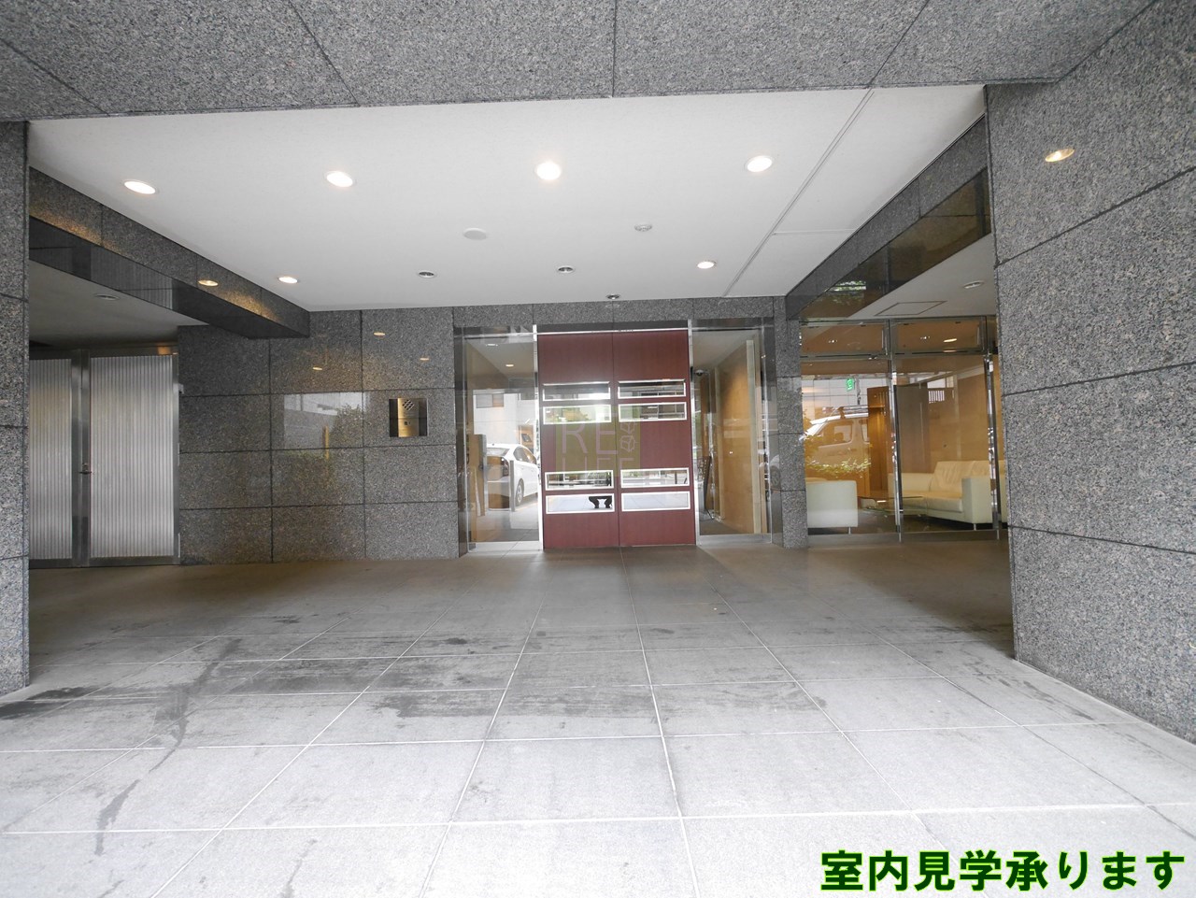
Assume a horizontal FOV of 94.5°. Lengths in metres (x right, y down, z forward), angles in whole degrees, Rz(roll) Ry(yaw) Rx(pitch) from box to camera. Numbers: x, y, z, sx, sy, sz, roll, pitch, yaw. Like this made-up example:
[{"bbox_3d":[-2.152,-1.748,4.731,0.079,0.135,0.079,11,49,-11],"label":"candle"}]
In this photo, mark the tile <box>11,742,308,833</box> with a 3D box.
[{"bbox_3d":[-1.292,1.024,1.673,0.604,0.020,0.431,-2,-1,0],"label":"tile"}]

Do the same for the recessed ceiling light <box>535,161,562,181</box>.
[{"bbox_3d":[-0.280,-1.589,3.148,0.150,0.040,0.150,-2,-1,0],"label":"recessed ceiling light"}]

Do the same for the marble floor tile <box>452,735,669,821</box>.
[{"bbox_3d":[-0.084,0.989,1.667,0.604,0.020,0.431,-2,-1,0],"label":"marble floor tile"}]

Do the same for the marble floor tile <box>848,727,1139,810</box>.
[{"bbox_3d":[1.124,0.955,1.660,0.604,0.020,0.431,-2,-1,0],"label":"marble floor tile"}]

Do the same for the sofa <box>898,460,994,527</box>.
[{"bbox_3d":[4.679,0.577,7.169,0.850,0.806,1.832,-2,-1,0],"label":"sofa"}]

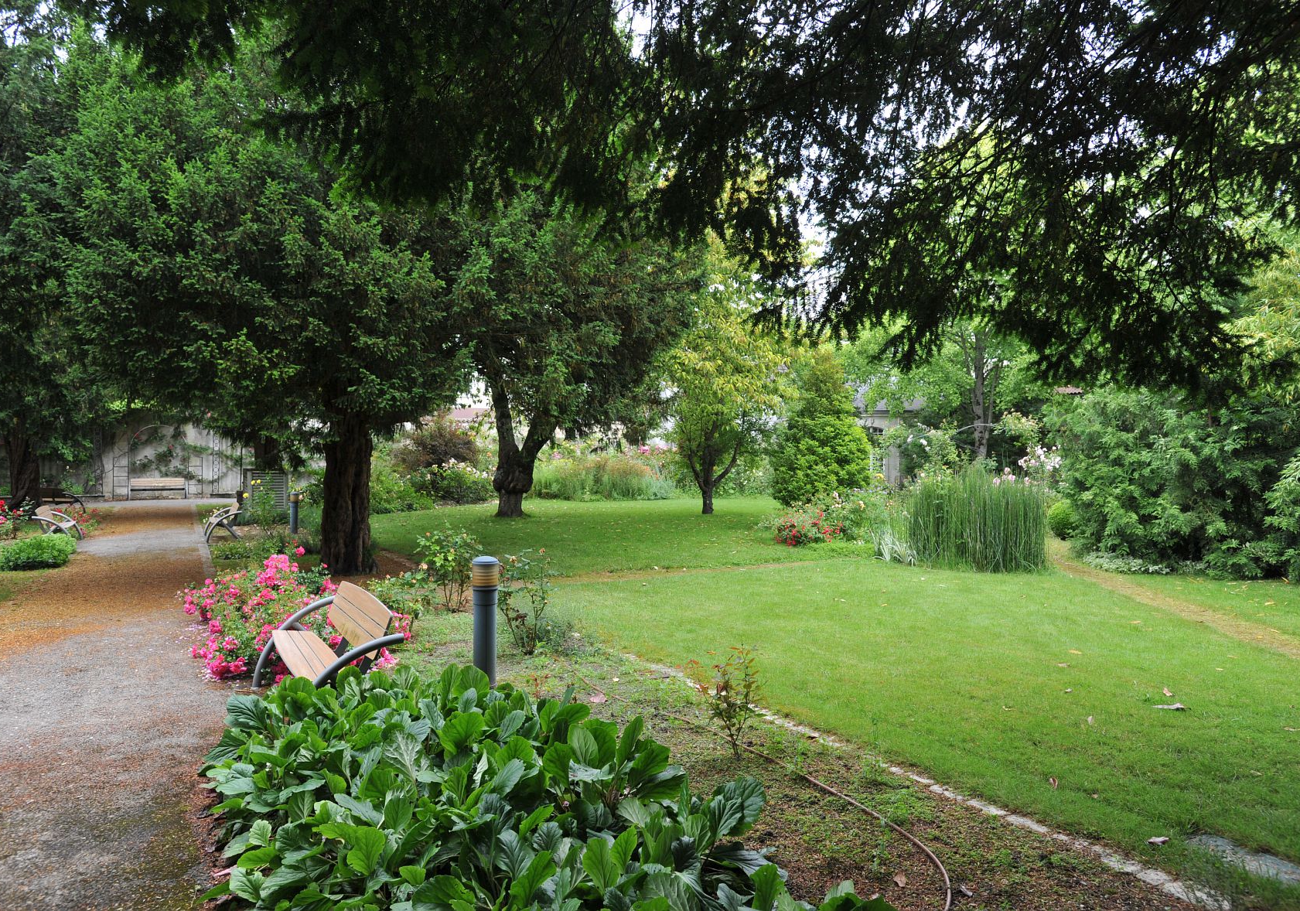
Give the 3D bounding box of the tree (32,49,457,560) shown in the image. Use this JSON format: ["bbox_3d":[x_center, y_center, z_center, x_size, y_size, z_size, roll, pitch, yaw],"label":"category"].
[{"bbox_3d":[-6.300,-2.400,13.400,6.700,8.400,6.300,0,-1,0],"label":"tree"}]

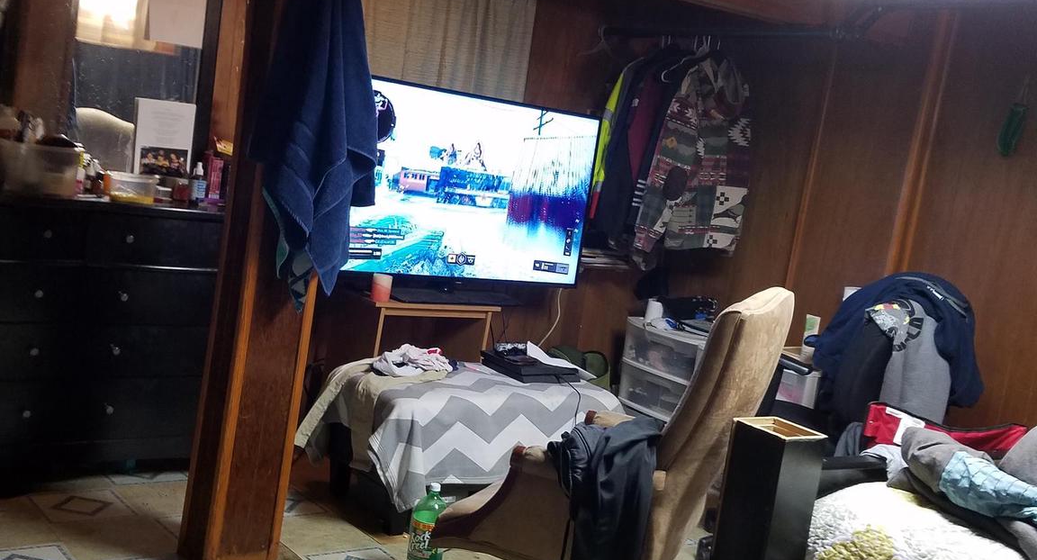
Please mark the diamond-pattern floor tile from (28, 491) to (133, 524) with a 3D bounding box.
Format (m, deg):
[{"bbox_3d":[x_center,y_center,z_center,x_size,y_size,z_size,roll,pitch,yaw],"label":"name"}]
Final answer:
[{"bbox_3d":[-1.488,0.770,3.557,0.305,0.010,0.305,4,7,-39],"label":"diamond-pattern floor tile"}]

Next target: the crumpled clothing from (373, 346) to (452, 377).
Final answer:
[{"bbox_3d":[-0.422,0.304,4.105,0.274,0.098,0.206,4,7,-39],"label":"crumpled clothing"}]

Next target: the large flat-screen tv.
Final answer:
[{"bbox_3d":[-0.231,-0.401,4.581,1.410,0.810,0.070,4,7,-39],"label":"large flat-screen tv"}]

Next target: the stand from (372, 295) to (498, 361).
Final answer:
[{"bbox_3d":[-0.496,0.446,4.613,0.710,0.739,0.353,4,7,-41],"label":"stand"}]

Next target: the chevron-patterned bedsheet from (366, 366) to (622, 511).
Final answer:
[{"bbox_3d":[-0.178,0.615,4.206,1.170,0.420,0.580,5,7,-39],"label":"chevron-patterned bedsheet"}]

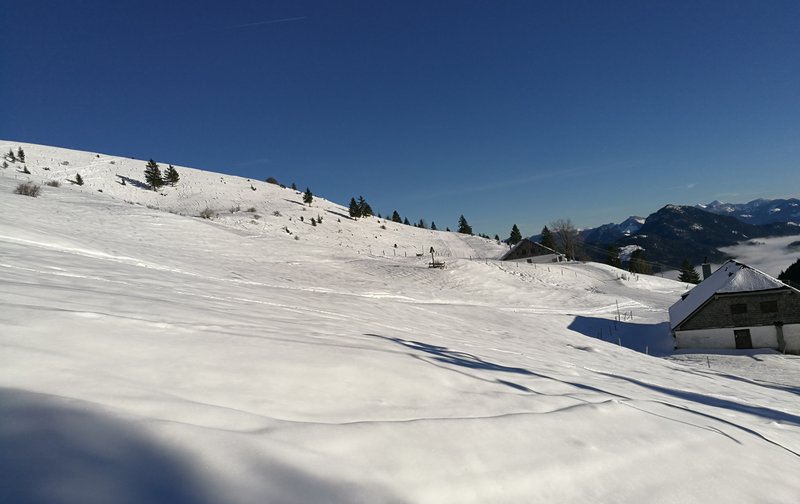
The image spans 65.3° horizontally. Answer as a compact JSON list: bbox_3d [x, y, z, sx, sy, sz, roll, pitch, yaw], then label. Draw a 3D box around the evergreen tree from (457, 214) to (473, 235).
[{"bbox_3d":[23.370,-9.920,225.000,4.870,7.390,4.870,-7,-1,6],"label":"evergreen tree"}]

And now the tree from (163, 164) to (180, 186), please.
[{"bbox_3d":[-53.830,-18.020,147.000,3.530,5.300,3.530,-7,-1,-20],"label":"tree"}]

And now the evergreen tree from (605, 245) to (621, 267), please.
[{"bbox_3d":[54.490,1.670,160.000,3.460,7.180,3.460,-7,-1,19],"label":"evergreen tree"}]

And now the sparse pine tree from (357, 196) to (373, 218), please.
[{"bbox_3d":[-9.980,-12.690,178.000,3.850,6.280,3.850,-7,-1,-3],"label":"sparse pine tree"}]

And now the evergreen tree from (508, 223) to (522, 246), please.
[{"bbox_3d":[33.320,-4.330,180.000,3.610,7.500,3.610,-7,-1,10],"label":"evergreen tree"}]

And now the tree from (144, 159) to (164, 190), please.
[{"bbox_3d":[-57.160,-17.890,145.000,3.950,7.320,3.950,-7,-1,-21],"label":"tree"}]

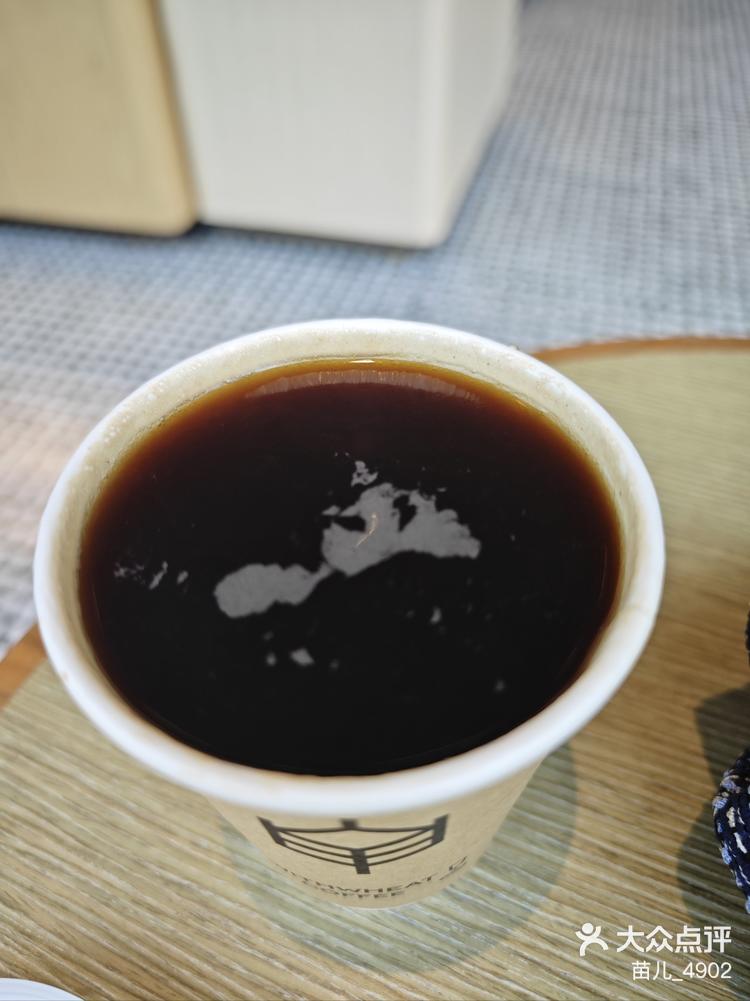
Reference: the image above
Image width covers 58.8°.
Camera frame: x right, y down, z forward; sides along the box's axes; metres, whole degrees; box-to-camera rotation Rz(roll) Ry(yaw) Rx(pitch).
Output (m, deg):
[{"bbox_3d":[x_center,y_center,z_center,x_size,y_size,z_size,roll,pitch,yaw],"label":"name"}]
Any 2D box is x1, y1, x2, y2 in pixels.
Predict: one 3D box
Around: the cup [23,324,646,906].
[{"bbox_3d":[-0.002,0.032,0.132,0.088,0.099,0.088,-1,47,1],"label":"cup"}]

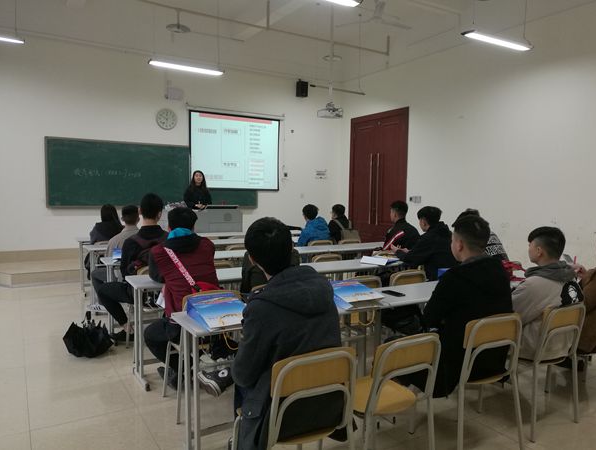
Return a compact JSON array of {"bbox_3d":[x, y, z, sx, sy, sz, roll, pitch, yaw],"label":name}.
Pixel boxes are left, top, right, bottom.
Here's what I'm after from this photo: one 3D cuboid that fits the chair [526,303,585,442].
[{"bbox_3d":[1.438,0.831,2.896,0.440,0.780,0.490,-1,5,-30],"label":"chair"}]

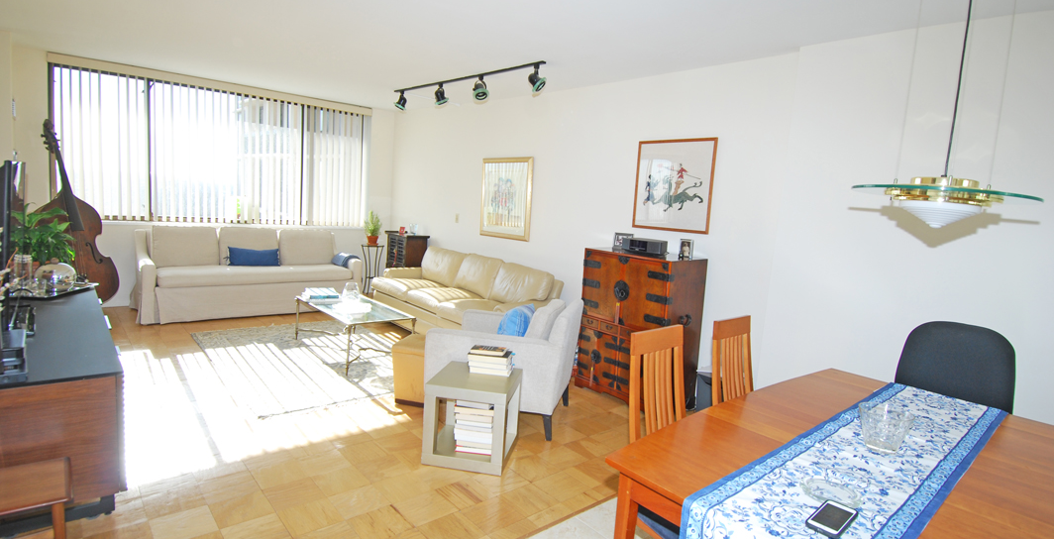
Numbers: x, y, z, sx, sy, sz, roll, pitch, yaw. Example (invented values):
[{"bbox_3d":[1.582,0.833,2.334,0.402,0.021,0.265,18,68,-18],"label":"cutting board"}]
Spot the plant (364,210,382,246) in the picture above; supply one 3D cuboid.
[{"bbox_3d":[-2.225,-0.576,7.572,0.260,0.500,0.260,-2,10,-42],"label":"plant"}]

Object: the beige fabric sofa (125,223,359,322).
[{"bbox_3d":[-3.092,0.003,5.968,2.178,0.884,0.890,-2,9,-42],"label":"beige fabric sofa"}]

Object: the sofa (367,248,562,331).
[{"bbox_3d":[-0.735,0.257,5.539,0.863,0.818,2.439,-2,9,-42],"label":"sofa"}]

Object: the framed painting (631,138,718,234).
[{"bbox_3d":[1.130,-0.651,4.102,0.027,0.697,0.691,-2,9,-42],"label":"framed painting"}]

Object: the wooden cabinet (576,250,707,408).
[{"bbox_3d":[0.843,0.424,3.962,0.479,1.082,0.760,-2,9,-42],"label":"wooden cabinet"}]

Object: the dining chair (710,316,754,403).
[{"bbox_3d":[1.022,0.760,2.168,0.440,1.045,0.520,-2,9,-40],"label":"dining chair"}]

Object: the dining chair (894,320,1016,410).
[{"bbox_3d":[1.887,0.786,2.423,0.560,1.050,0.490,-2,9,-41],"label":"dining chair"}]

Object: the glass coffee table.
[{"bbox_3d":[-1.527,0.520,4.620,0.596,0.401,1.199,-2,9,-42],"label":"glass coffee table"}]

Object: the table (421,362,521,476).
[{"bbox_3d":[-0.303,0.847,3.074,0.447,0.464,0.450,5,7,10],"label":"table"}]

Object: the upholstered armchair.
[{"bbox_3d":[-0.137,0.610,3.684,0.890,0.810,0.730,6,7,14],"label":"upholstered armchair"}]

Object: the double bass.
[{"bbox_3d":[-4.370,-0.474,5.031,0.370,1.875,0.620,0,9,27],"label":"double bass"}]

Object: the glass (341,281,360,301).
[{"bbox_3d":[-1.655,0.194,4.973,0.162,0.157,0.162,-2,9,-42],"label":"glass"}]

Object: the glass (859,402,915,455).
[{"bbox_3d":[1.178,0.529,1.742,0.160,0.126,0.160,-2,10,-42],"label":"glass"}]

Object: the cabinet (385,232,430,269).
[{"bbox_3d":[-1.596,-0.011,6.947,0.315,0.893,0.603,-2,9,-42],"label":"cabinet"}]

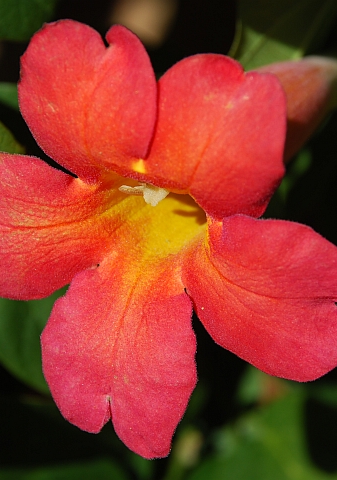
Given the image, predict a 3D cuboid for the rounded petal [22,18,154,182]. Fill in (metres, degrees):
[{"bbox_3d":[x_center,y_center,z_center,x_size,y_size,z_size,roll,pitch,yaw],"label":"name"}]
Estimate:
[{"bbox_3d":[-0.011,-0.019,0.501,0.019,0.024,0.007,-14,-16,5],"label":"rounded petal"}]

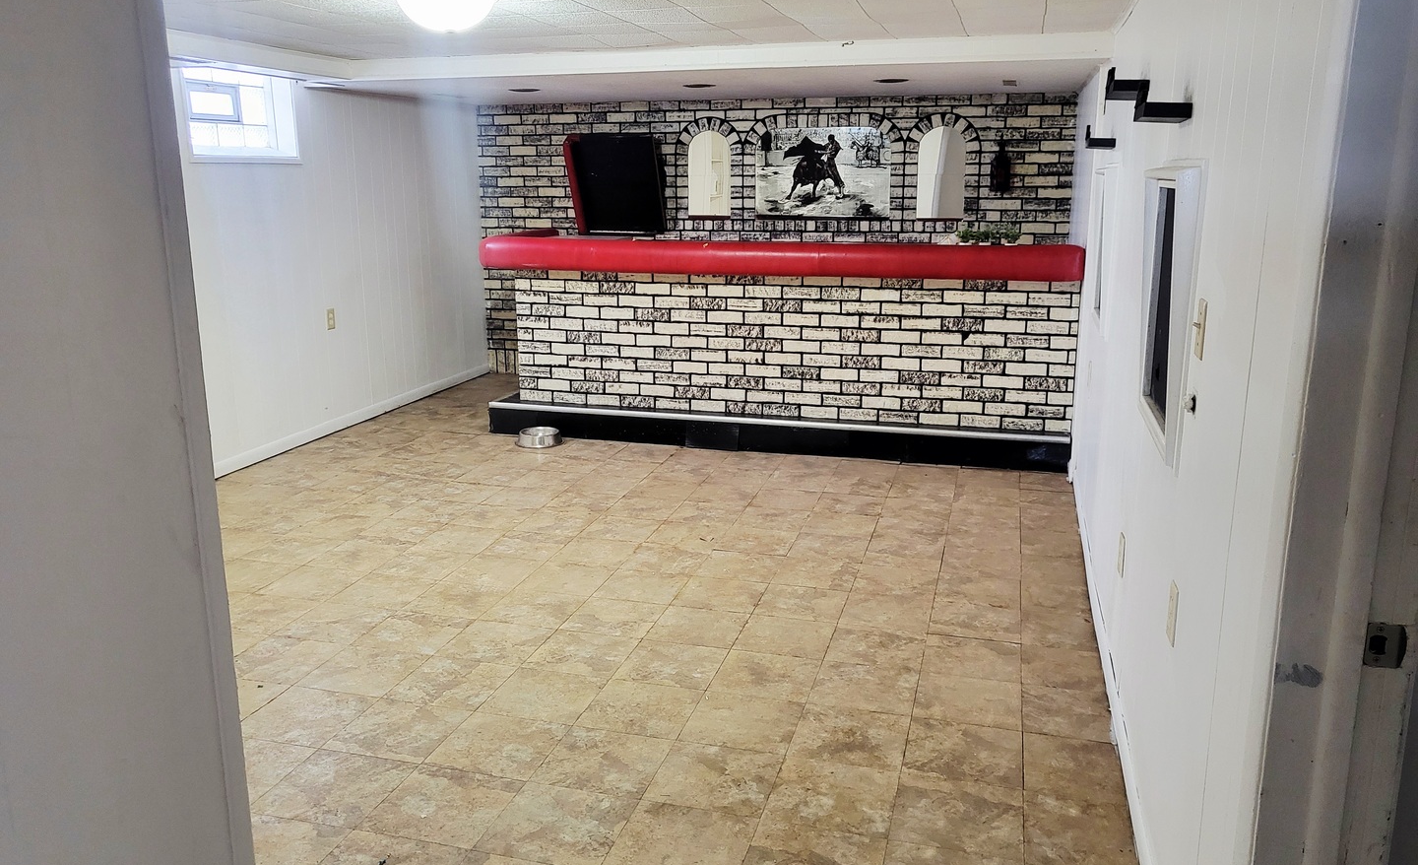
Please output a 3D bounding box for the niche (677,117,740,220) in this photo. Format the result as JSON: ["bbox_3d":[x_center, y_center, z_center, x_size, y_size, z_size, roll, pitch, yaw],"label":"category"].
[{"bbox_3d":[0.013,-1.851,7.486,0.475,0.700,0.100,4,14,15],"label":"niche"}]

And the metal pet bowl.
[{"bbox_3d":[-0.975,0.028,6.144,0.262,0.066,0.262,0,14,0],"label":"metal pet bowl"}]

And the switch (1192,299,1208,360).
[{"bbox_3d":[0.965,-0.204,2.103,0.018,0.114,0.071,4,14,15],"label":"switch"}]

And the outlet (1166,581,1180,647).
[{"bbox_3d":[0.965,0.377,2.220,0.009,0.116,0.071,4,14,15],"label":"outlet"}]

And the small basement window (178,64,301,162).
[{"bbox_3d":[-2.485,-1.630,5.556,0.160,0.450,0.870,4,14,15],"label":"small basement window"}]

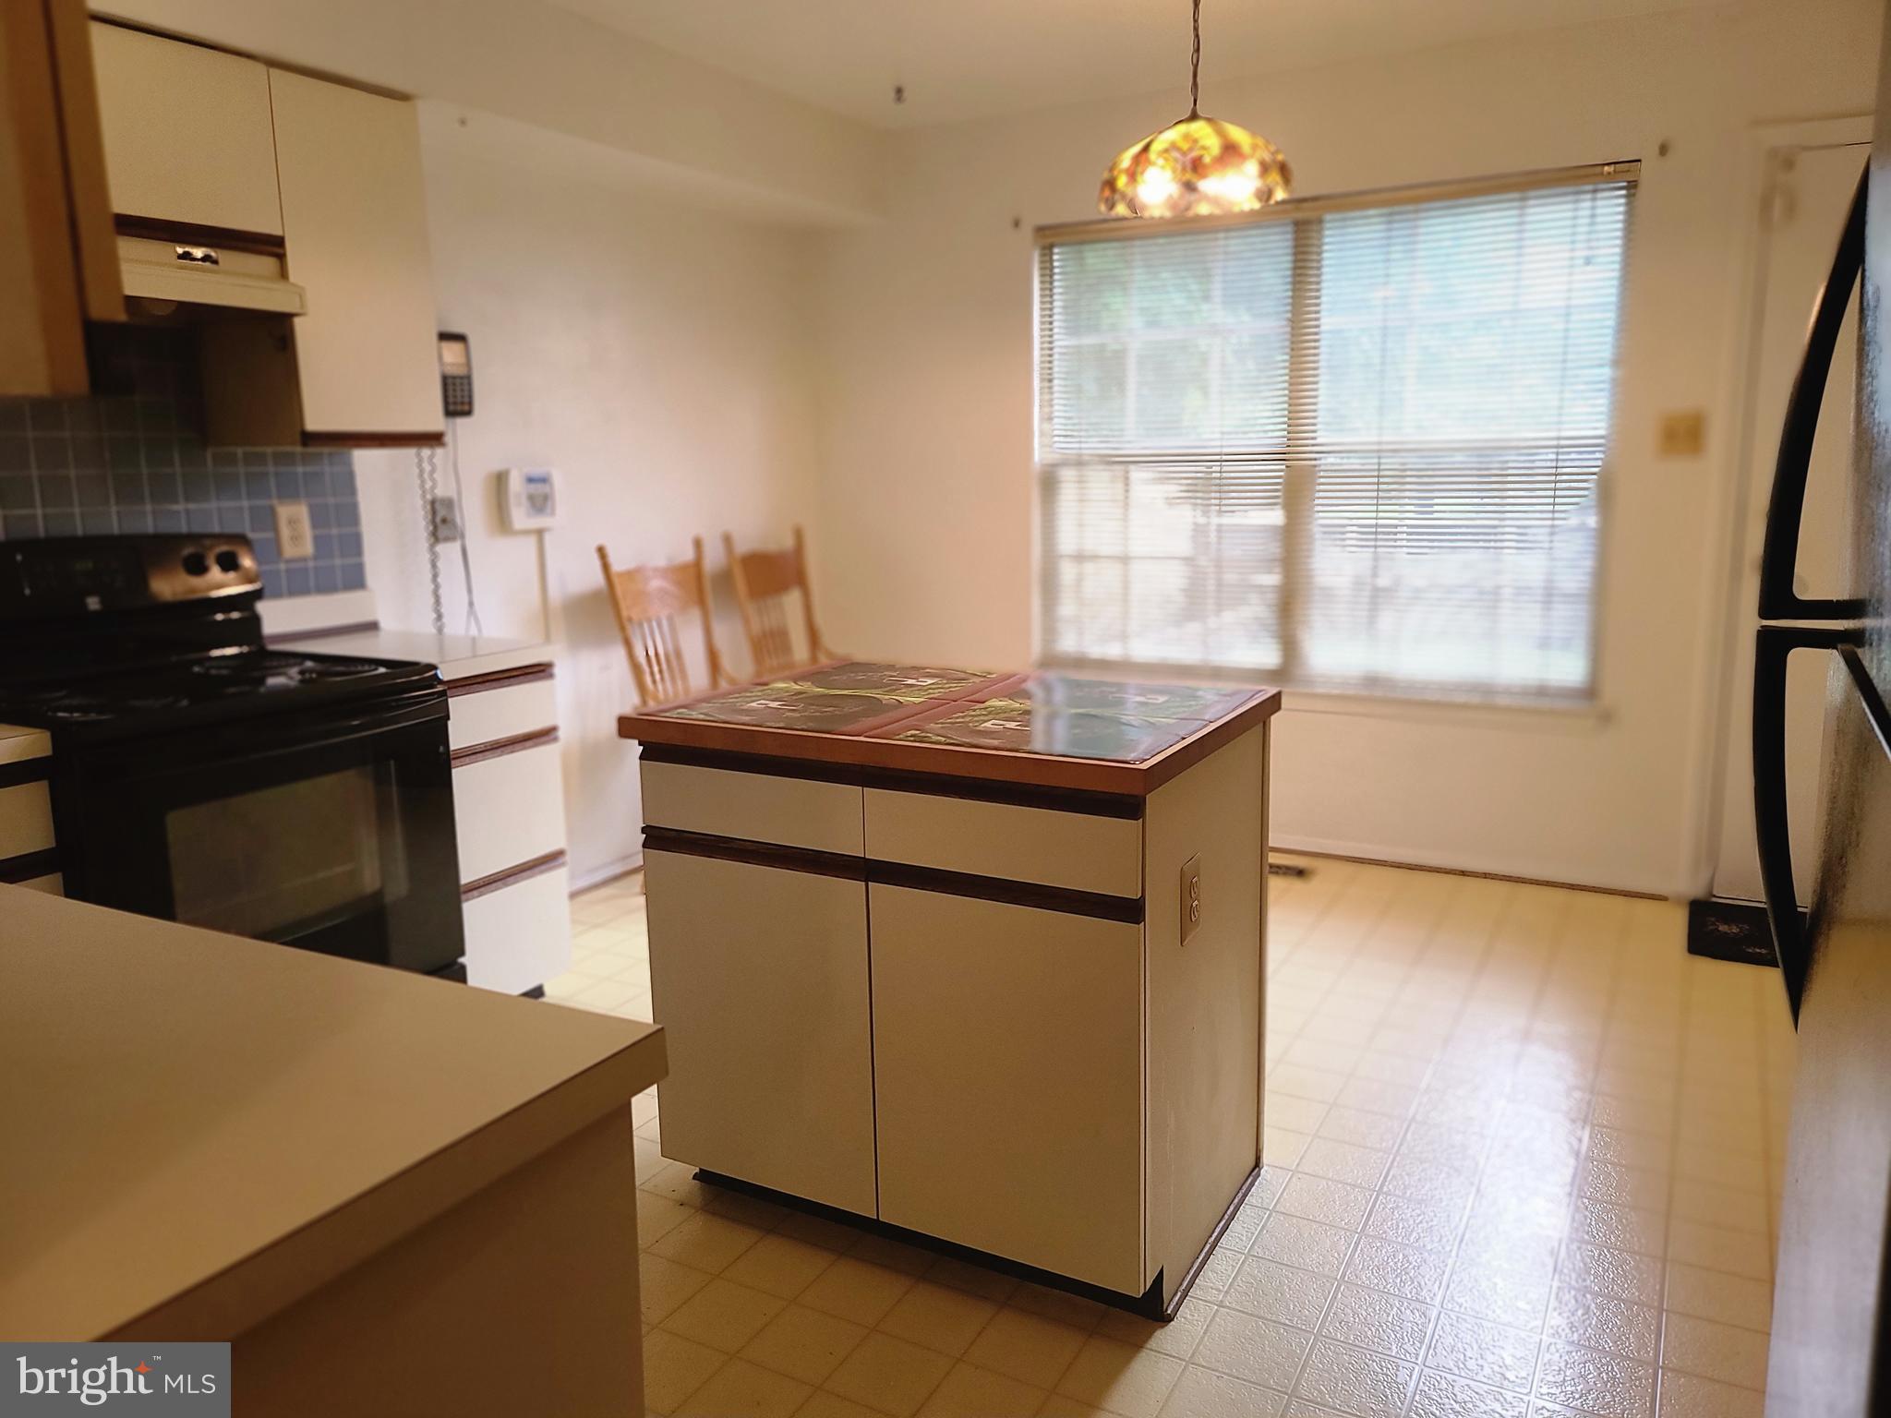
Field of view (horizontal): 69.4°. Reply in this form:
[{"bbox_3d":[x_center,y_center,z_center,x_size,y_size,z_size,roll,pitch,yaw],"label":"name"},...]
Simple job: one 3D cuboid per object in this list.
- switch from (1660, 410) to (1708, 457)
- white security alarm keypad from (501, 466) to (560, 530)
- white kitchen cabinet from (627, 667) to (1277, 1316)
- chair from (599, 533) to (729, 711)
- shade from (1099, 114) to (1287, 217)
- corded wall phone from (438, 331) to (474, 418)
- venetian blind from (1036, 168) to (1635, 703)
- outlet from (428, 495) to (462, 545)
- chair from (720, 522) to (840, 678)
[{"bbox_3d":[2.068,-0.772,3.838,0.115,0.121,0.012,5,12,28],"label":"switch"},{"bbox_3d":[-1.198,-0.596,3.920,0.045,0.171,0.171,5,12,28],"label":"white security alarm keypad"},{"bbox_3d":[0.034,0.431,2.428,0.940,0.895,0.705,5,12,28],"label":"white kitchen cabinet"},{"bbox_3d":[-0.677,0.031,4.205,0.550,1.072,0.500,5,12,28],"label":"chair"},{"bbox_3d":[0.543,-1.189,2.970,0.419,0.195,0.419,5,12,28],"label":"shade"},{"bbox_3d":[-1.324,-0.892,3.651,0.054,0.215,0.099,5,12,28],"label":"corded wall phone"},{"bbox_3d":[1.123,-0.829,4.313,1.808,1.519,0.052,5,12,28],"label":"venetian blind"},{"bbox_3d":[-1.351,-0.510,3.695,0.019,0.117,0.071,5,12,28],"label":"outlet"},{"bbox_3d":[-0.386,-0.067,4.698,0.550,1.080,0.500,4,11,24],"label":"chair"}]

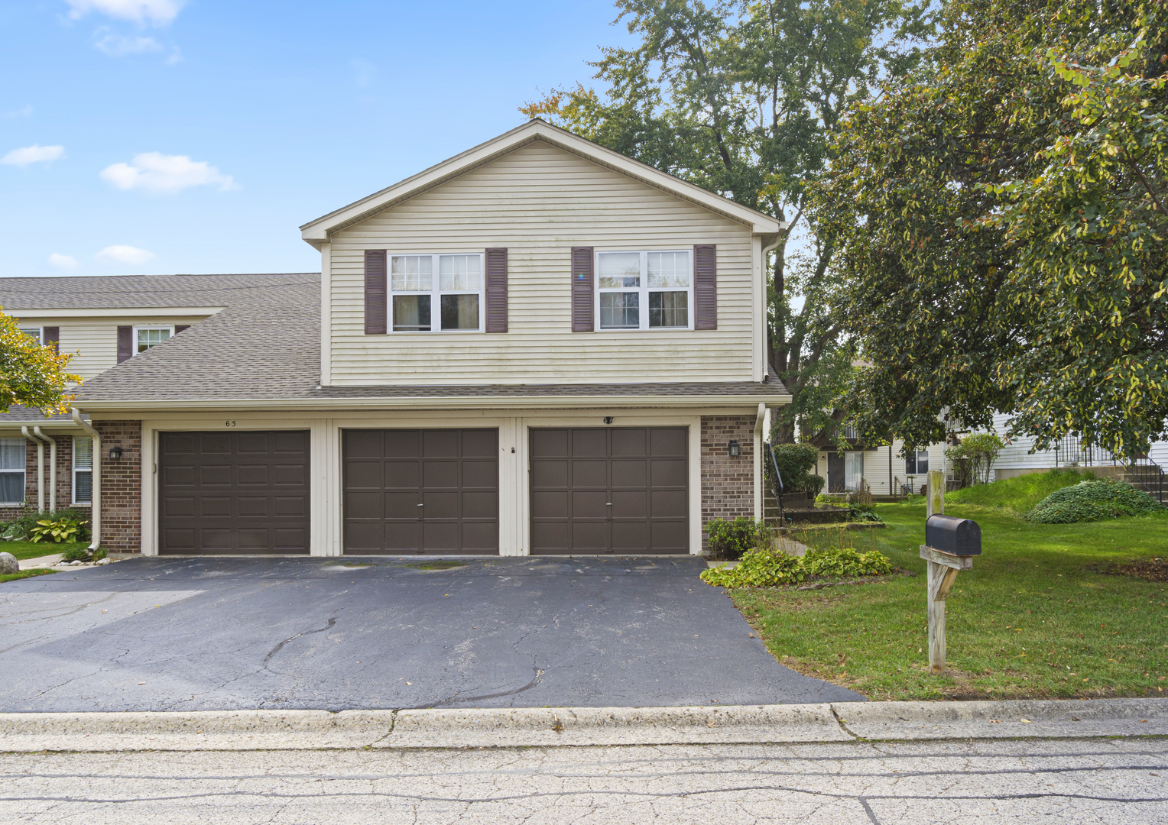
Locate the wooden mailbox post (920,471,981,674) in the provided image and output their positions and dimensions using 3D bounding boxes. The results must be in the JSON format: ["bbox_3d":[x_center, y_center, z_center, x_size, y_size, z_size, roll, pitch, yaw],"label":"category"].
[{"bbox_3d":[2.600,1.175,5.920,0.190,1.500,0.780,-1,-2,3],"label":"wooden mailbox post"}]

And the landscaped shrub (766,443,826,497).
[{"bbox_3d":[4.500,1.220,17.500,1.300,1.150,1.200,-1,-2,2],"label":"landscaped shrub"}]

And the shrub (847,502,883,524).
[{"bbox_3d":[5.450,1.950,15.950,0.720,0.420,0.650,-1,-2,2],"label":"shrub"}]

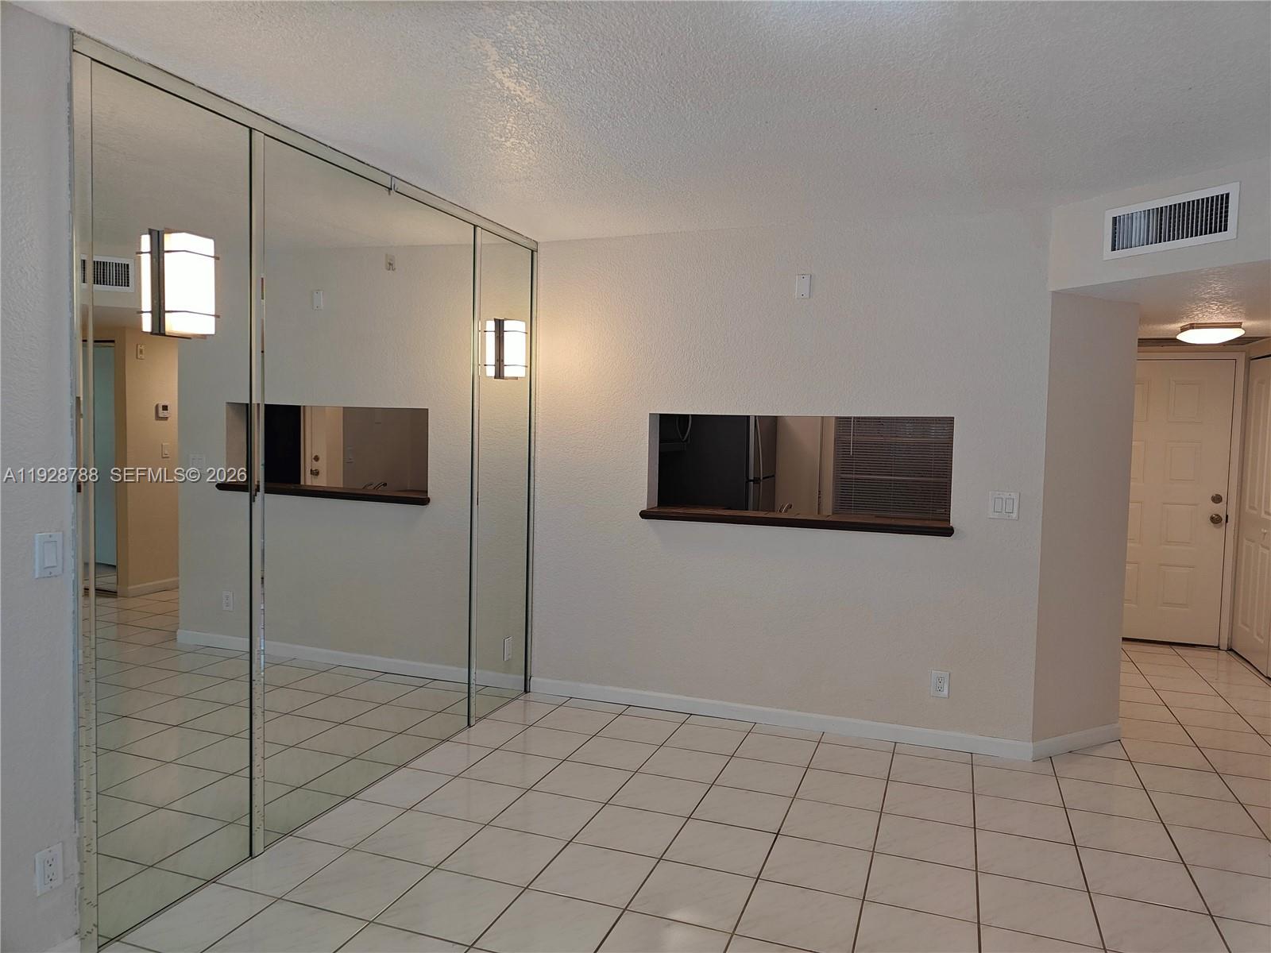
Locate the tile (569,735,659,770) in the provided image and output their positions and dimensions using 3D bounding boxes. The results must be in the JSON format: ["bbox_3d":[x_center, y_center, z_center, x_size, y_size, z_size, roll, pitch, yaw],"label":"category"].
[{"bbox_3d":[-0.096,1.252,3.972,0.326,0.010,0.326,2,4,20],"label":"tile"}]

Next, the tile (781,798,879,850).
[{"bbox_3d":[0.733,1.304,3.292,0.329,0.009,0.329,2,4,20],"label":"tile"}]

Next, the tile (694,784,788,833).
[{"bbox_3d":[0.418,1.289,3.406,0.331,0.010,0.331,2,4,20],"label":"tile"}]

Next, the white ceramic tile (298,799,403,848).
[{"bbox_3d":[-1.049,1.274,3.244,0.265,0.010,0.326,2,4,20],"label":"white ceramic tile"}]

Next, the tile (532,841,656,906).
[{"bbox_3d":[-0.131,1.308,2.895,0.331,0.010,0.331,2,4,20],"label":"tile"}]

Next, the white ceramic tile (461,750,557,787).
[{"bbox_3d":[-0.529,1.254,3.772,0.326,0.010,0.326,2,4,20],"label":"white ceramic tile"}]

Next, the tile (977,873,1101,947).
[{"bbox_3d":[1.248,1.345,2.744,0.331,0.010,0.331,2,4,20],"label":"tile"}]

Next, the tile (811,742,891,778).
[{"bbox_3d":[0.965,1.266,3.922,0.331,0.010,0.331,2,4,20],"label":"tile"}]

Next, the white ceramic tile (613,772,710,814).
[{"bbox_3d":[0.102,1.274,3.524,0.331,0.010,0.331,2,4,20],"label":"white ceramic tile"}]

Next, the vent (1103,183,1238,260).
[{"bbox_3d":[2.034,-0.968,3.374,0.025,0.201,0.519,-1,4,-26],"label":"vent"}]

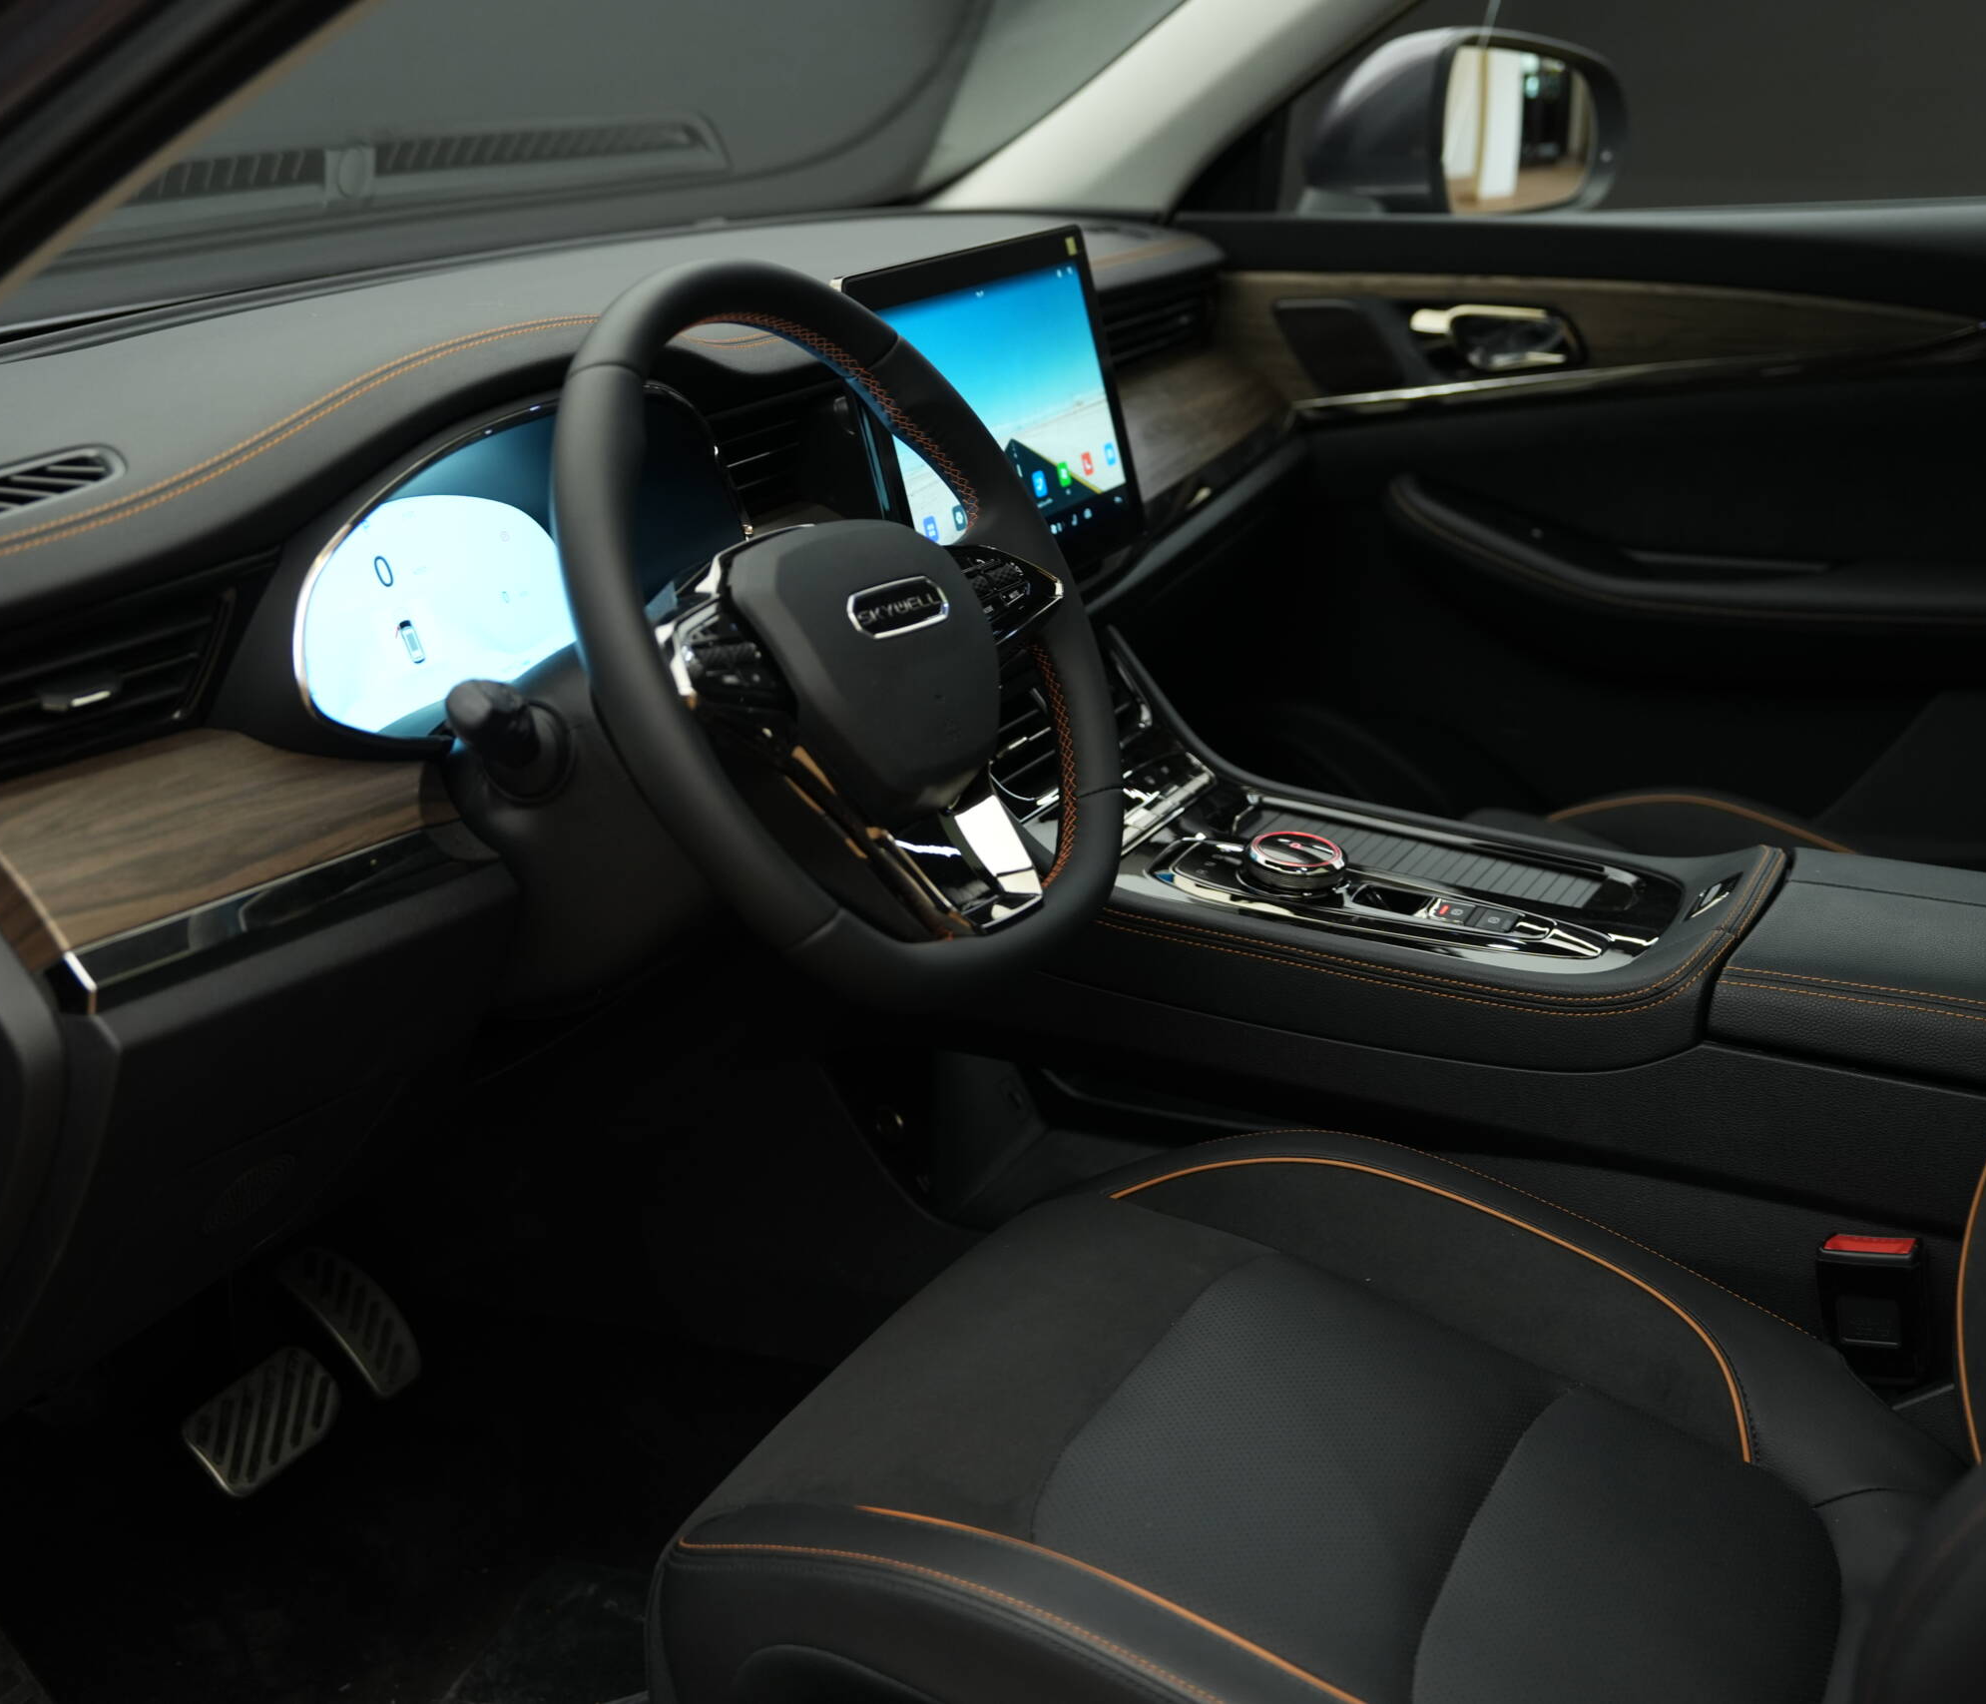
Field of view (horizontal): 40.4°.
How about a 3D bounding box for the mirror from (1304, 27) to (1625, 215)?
[{"bbox_3d":[0.421,-0.638,2.400,0.250,0.180,0.150,-16,26,-39],"label":"mirror"}]

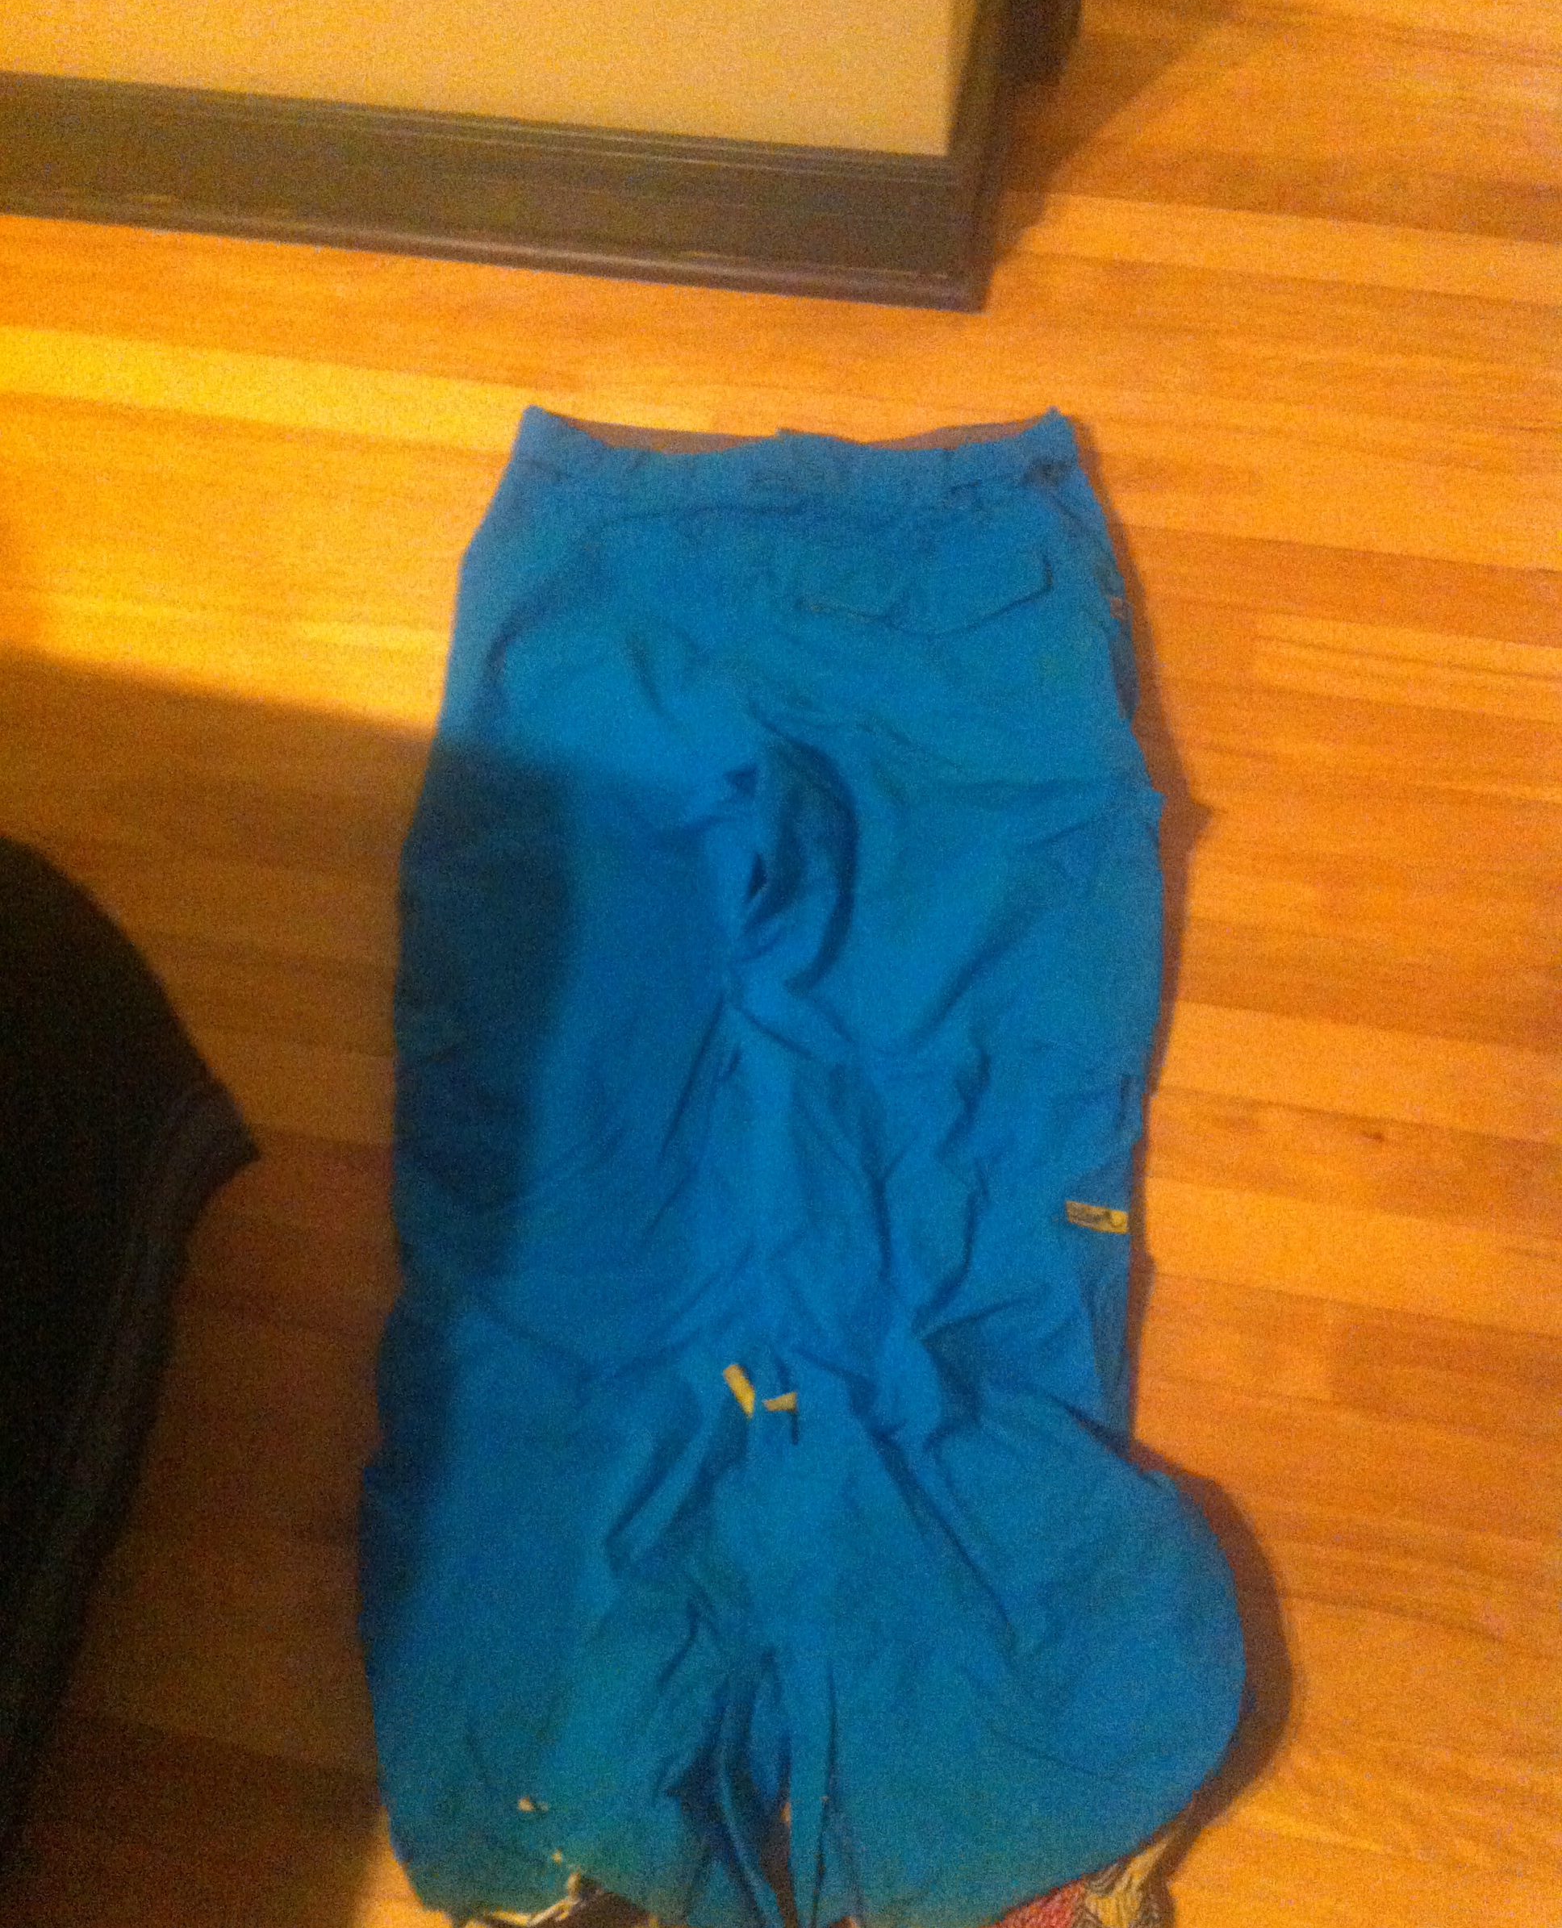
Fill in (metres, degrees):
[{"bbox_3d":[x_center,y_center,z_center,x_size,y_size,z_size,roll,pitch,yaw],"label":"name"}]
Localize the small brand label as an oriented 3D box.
[{"bbox_3d":[0.180,0.144,1.197,0.036,0.003,0.013,12,66,-1],"label":"small brand label"}]

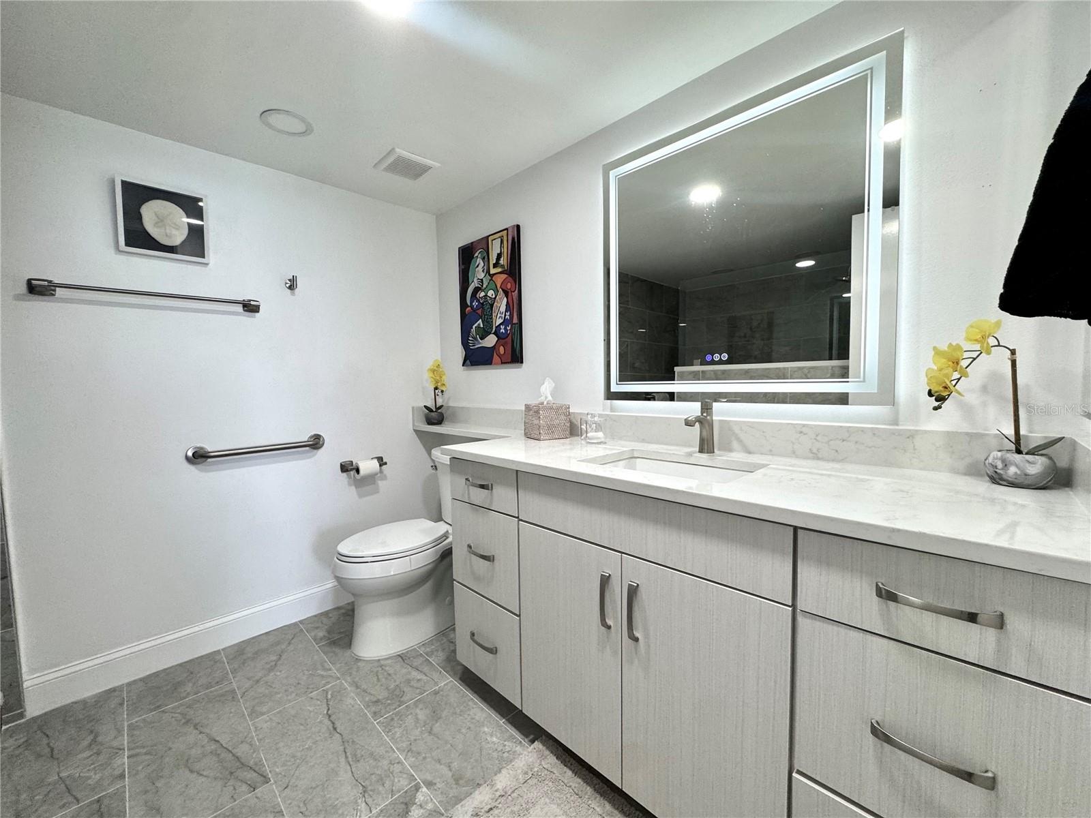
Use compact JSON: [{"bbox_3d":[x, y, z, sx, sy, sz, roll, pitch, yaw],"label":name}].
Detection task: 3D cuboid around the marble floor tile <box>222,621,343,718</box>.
[{"bbox_3d":[-1.110,1.061,1.826,0.306,0.010,0.600,-5,5,-44],"label":"marble floor tile"}]

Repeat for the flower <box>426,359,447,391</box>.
[{"bbox_3d":[-0.621,-0.192,2.520,0.115,0.180,0.110,-2,4,-11],"label":"flower"}]

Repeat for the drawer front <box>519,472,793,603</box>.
[{"bbox_3d":[0.192,0.272,1.087,0.020,0.151,0.765,-5,5,-44],"label":"drawer front"}]

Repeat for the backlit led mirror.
[{"bbox_3d":[0.558,-0.474,1.415,0.037,0.900,0.912,-5,5,-44],"label":"backlit led mirror"}]

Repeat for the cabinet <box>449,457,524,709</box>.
[{"bbox_3d":[-0.009,0.531,1.643,0.540,0.740,0.363,-5,5,-44],"label":"cabinet"}]

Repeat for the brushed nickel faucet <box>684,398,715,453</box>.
[{"bbox_3d":[0.484,0.058,1.385,0.172,0.167,0.060,-5,5,-44],"label":"brushed nickel faucet"}]

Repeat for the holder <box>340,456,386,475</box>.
[{"bbox_3d":[-0.952,0.296,2.325,0.222,0.062,0.080,-5,5,-44],"label":"holder"}]

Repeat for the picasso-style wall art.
[{"bbox_3d":[-0.289,-0.553,2.294,0.030,0.656,0.492,-5,5,-44],"label":"picasso-style wall art"}]

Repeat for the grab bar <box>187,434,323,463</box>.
[{"bbox_3d":[-1.280,0.181,2.004,0.532,0.080,0.076,-5,5,-44],"label":"grab bar"}]

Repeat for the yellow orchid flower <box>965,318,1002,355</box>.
[{"bbox_3d":[0.931,-0.154,0.938,0.042,0.075,0.068,-3,4,-31],"label":"yellow orchid flower"}]

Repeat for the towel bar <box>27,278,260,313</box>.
[{"bbox_3d":[-1.523,-0.437,1.738,0.672,0.056,0.076,-5,5,-44],"label":"towel bar"}]

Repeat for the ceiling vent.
[{"bbox_3d":[-0.650,-1.126,2.062,0.222,0.020,0.222,-5,5,-44],"label":"ceiling vent"}]

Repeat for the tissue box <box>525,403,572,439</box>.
[{"bbox_3d":[-0.001,0.046,1.831,0.136,0.143,0.136,-4,5,-33],"label":"tissue box"}]

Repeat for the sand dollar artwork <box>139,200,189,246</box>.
[{"bbox_3d":[-1.517,-0.740,1.760,0.143,0.166,0.018,-5,5,-44],"label":"sand dollar artwork"}]

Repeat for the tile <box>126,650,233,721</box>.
[{"bbox_3d":[-1.450,1.080,1.746,0.306,0.010,0.322,-5,5,-44],"label":"tile"}]

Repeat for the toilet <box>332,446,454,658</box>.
[{"bbox_3d":[-0.577,0.637,2.092,0.790,0.780,0.450,-5,5,-44],"label":"toilet"}]

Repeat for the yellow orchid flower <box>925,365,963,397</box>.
[{"bbox_3d":[0.862,-0.059,0.955,0.066,0.066,0.045,-1,4,9],"label":"yellow orchid flower"}]

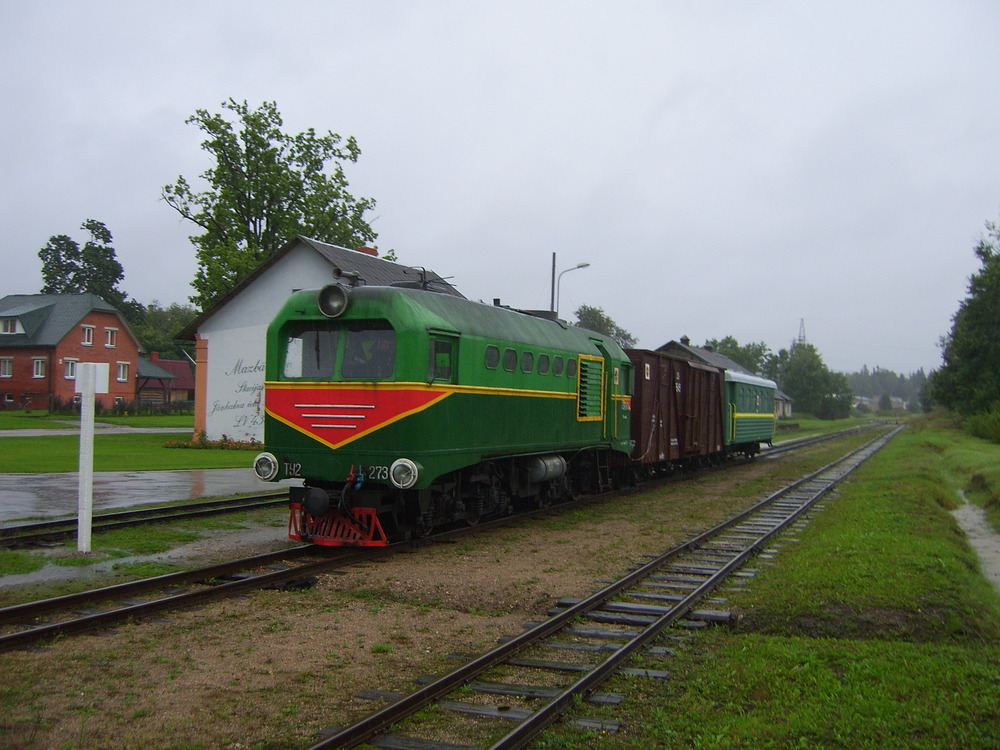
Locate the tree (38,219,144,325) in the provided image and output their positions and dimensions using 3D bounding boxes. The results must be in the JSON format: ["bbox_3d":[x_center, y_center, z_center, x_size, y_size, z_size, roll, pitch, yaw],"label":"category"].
[{"bbox_3d":[-41.764,-6.296,111.670,11.000,19.360,11.000,2,-2,-21],"label":"tree"}]

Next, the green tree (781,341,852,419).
[{"bbox_3d":[38.824,0.704,134.831,9.000,9.900,9.000,1,-2,16],"label":"green tree"}]

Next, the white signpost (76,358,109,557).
[{"bbox_3d":[-4.563,0.912,12.161,0.380,2.090,0.140,0,-2,20],"label":"white signpost"}]

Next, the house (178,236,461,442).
[{"bbox_3d":[-5.319,-1.082,44.546,11.000,7.500,10.200,0,-2,23],"label":"house"}]

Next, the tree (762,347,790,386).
[{"bbox_3d":[36.426,1.091,144.834,4.200,9.720,4.200,1,-2,14],"label":"tree"}]

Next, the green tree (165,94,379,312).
[{"bbox_3d":[-12.136,-5.945,57.705,11.800,17.340,11.800,2,-2,-12],"label":"green tree"}]

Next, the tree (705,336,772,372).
[{"bbox_3d":[31.262,0.379,144.814,9.500,10.940,9.500,1,-2,12],"label":"tree"}]

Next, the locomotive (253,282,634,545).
[{"bbox_3d":[-0.194,0.563,17.505,2.350,3.320,10.600,0,-2,20],"label":"locomotive"}]

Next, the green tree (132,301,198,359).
[{"bbox_3d":[-38.209,-2.293,124.789,8.500,12.390,8.500,2,-2,-17],"label":"green tree"}]

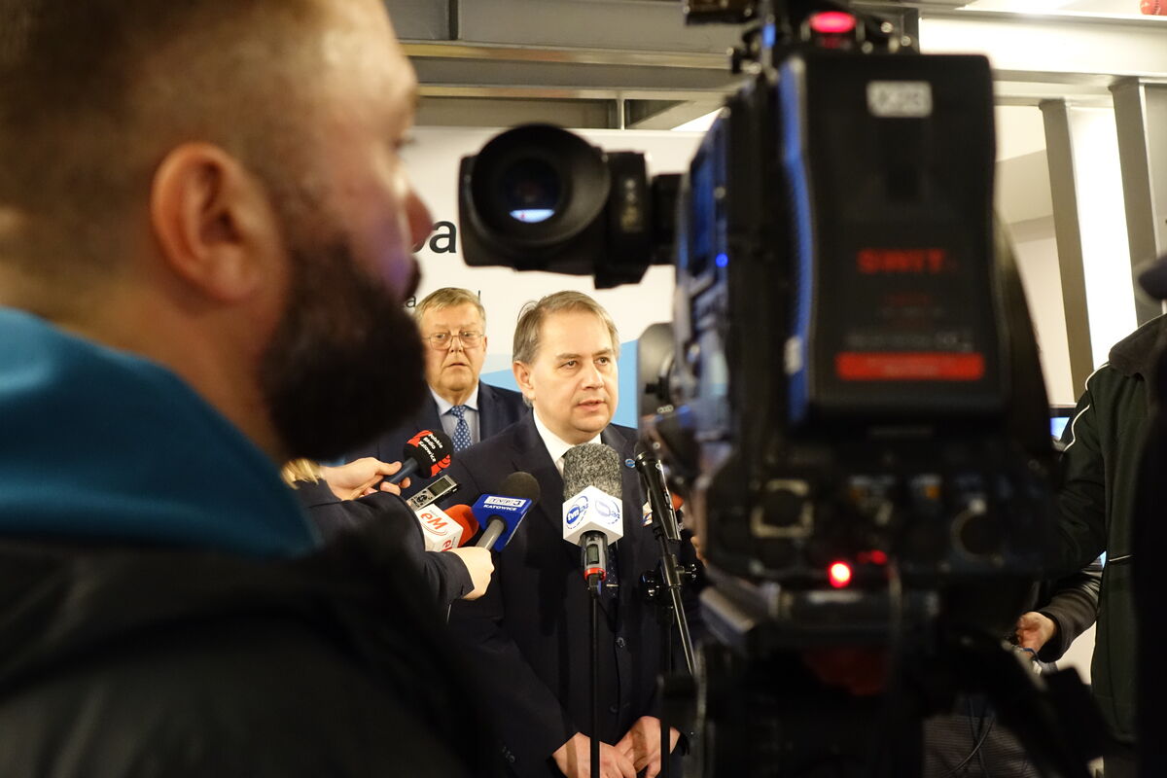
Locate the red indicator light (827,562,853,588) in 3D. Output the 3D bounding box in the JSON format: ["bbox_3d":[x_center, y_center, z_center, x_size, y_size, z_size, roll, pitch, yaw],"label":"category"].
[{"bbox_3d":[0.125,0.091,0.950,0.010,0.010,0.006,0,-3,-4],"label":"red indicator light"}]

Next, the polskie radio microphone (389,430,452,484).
[{"bbox_3d":[-0.259,0.121,2.755,0.072,0.072,0.200,-34,1,45],"label":"polskie radio microphone"}]

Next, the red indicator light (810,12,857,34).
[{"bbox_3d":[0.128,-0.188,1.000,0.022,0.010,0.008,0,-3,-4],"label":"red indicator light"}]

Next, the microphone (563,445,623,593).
[{"bbox_3d":[0.015,0.187,2.800,0.086,0.218,0.086,-5,-31,6],"label":"microphone"}]

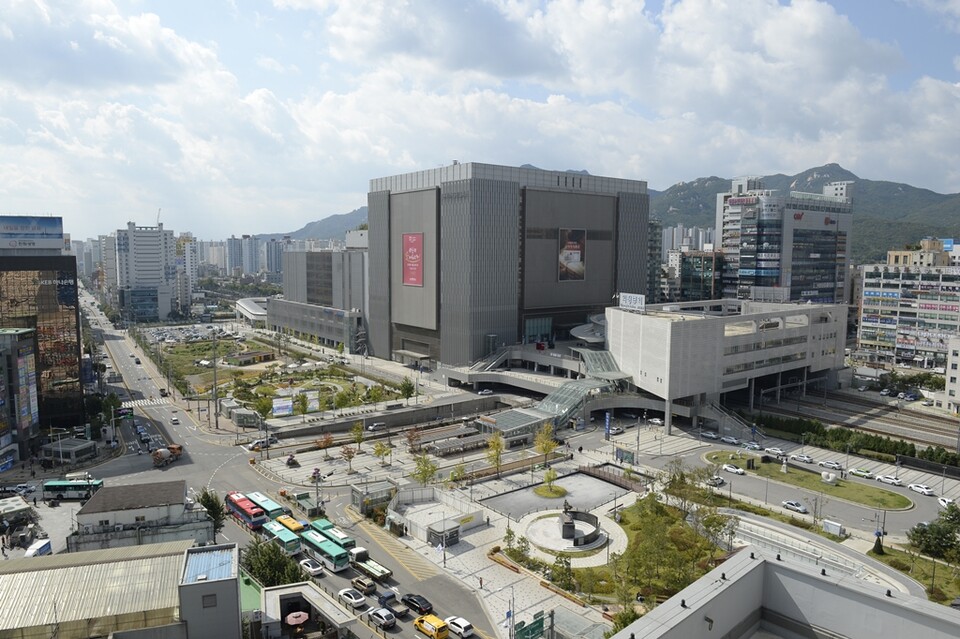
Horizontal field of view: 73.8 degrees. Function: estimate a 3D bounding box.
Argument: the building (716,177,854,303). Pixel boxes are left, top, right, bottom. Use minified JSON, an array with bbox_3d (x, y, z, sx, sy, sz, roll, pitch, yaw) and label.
[{"bbox_3d":[177.241,-29.977,371.212,74.062,86.008,38.384,-4,7,-33],"label":"building"}]

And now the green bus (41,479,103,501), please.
[{"bbox_3d":[-83.745,35.261,132.159,10.700,3.100,2.450,0,6,-5],"label":"green bus"}]

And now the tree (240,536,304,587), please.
[{"bbox_3d":[-30.710,36.358,94.287,8.888,8.801,8.888,-2,6,-19],"label":"tree"}]

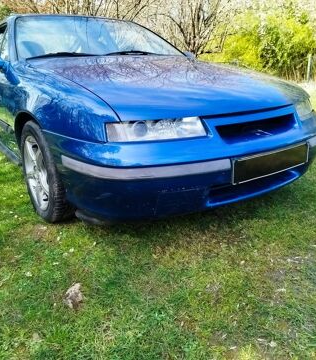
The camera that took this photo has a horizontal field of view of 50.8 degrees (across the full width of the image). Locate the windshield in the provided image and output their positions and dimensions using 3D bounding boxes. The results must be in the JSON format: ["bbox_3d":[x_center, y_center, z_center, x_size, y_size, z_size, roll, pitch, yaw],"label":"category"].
[{"bbox_3d":[-0.452,-1.137,2.616,1.380,0.130,0.820,-14,48,-32],"label":"windshield"}]

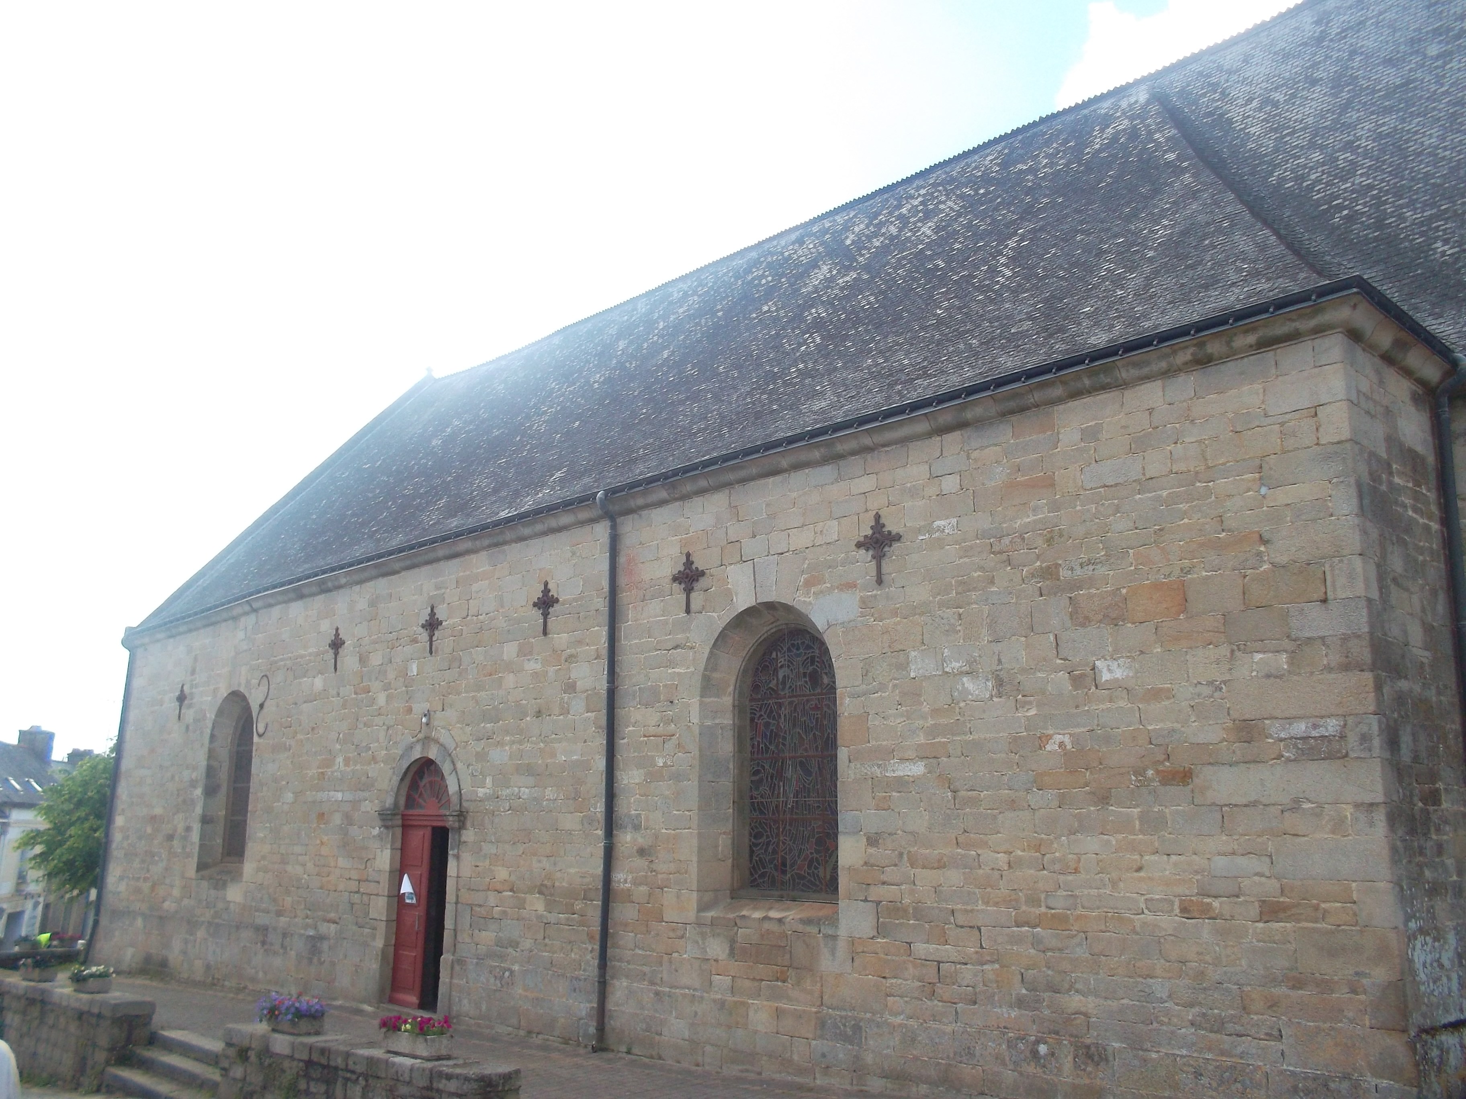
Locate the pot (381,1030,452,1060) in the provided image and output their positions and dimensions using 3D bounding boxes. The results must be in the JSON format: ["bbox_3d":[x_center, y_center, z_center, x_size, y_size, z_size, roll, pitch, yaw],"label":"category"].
[{"bbox_3d":[-2.972,4.662,11.236,0.650,0.195,0.270,-11,-17,42],"label":"pot"}]

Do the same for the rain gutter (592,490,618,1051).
[{"bbox_3d":[-1.512,2.345,13.249,0.120,6.115,0.340,-11,-17,42],"label":"rain gutter"}]

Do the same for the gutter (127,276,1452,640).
[{"bbox_3d":[-3.079,0.142,16.764,22.800,0.340,2.200,-11,-17,42],"label":"gutter"}]

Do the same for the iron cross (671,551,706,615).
[{"bbox_3d":[-0.478,0.353,12.662,0.527,0.694,0.068,-12,-18,43],"label":"iron cross"}]

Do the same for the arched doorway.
[{"bbox_3d":[-4.031,4.322,15.531,1.445,3.136,0.289,-12,-18,43],"label":"arched doorway"}]

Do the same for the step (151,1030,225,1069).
[{"bbox_3d":[-6.120,5.748,13.680,2.083,0.157,0.349,-12,-18,43],"label":"step"}]

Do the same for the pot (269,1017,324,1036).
[{"bbox_3d":[-4.484,4.880,12.237,0.630,0.195,0.270,-11,-17,42],"label":"pot"}]

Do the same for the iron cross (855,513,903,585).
[{"bbox_3d":[1.336,-0.004,10.909,0.530,0.683,0.068,-12,-18,43],"label":"iron cross"}]

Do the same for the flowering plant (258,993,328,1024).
[{"bbox_3d":[-4.766,4.931,12.828,0.782,0.255,0.340,-12,-18,43],"label":"flowering plant"}]

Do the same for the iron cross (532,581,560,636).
[{"bbox_3d":[-2.326,0.720,14.607,0.520,0.690,0.060,-11,-17,42],"label":"iron cross"}]

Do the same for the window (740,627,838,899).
[{"bbox_3d":[0.591,2.097,11.754,1.411,2.686,0.213,-12,-18,43],"label":"window"}]

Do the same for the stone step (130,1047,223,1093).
[{"bbox_3d":[-6.128,5.797,13.228,2.168,0.157,0.340,-12,-18,43],"label":"stone step"}]

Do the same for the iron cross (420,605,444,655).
[{"bbox_3d":[-4.156,1.103,16.257,0.520,0.690,0.060,-11,-17,42],"label":"iron cross"}]

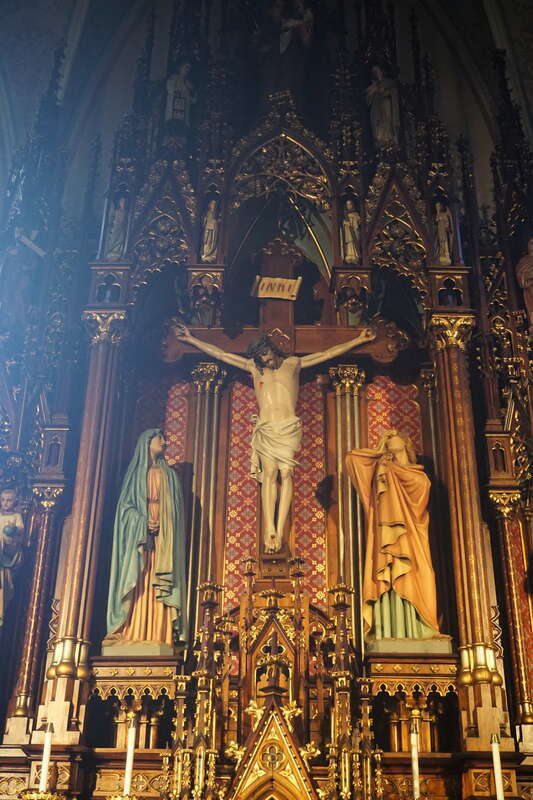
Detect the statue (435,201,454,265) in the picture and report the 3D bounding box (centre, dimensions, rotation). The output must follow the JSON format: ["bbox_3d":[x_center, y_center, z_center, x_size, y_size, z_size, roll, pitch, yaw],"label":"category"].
[{"bbox_3d":[1.546,-1.463,8.896,0.160,0.740,0.150,1,-30,0],"label":"statue"}]

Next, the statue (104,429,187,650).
[{"bbox_3d":[-0.871,1.003,7.490,0.520,1.660,0.420,11,-31,-17],"label":"statue"}]

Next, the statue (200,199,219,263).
[{"bbox_3d":[-0.468,-1.381,8.383,0.165,0.704,0.160,3,-30,-4],"label":"statue"}]

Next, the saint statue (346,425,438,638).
[{"bbox_3d":[0.898,0.929,7.237,0.650,1.612,0.460,-3,-30,7],"label":"saint statue"}]

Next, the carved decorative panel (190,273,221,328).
[{"bbox_3d":[-0.466,-0.729,7.866,0.235,0.480,0.140,1,-29,0],"label":"carved decorative panel"}]

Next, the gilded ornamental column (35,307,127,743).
[{"bbox_3d":[-1.349,0.777,7.615,0.350,3.380,0.320,1,-30,0],"label":"gilded ornamental column"}]

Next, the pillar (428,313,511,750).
[{"bbox_3d":[1.490,0.828,7.613,0.350,3.380,0.320,1,-30,0],"label":"pillar"}]

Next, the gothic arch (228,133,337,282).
[{"bbox_3d":[0.118,-1.747,9.080,0.920,1.550,0.350,1,-30,0],"label":"gothic arch"}]

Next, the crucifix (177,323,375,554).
[{"bbox_3d":[0.075,0.257,7.755,1.580,1.850,0.380,1,-30,0],"label":"crucifix"}]

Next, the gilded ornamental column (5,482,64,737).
[{"bbox_3d":[-1.542,1.418,6.883,0.205,1.769,0.205,1,-29,0],"label":"gilded ornamental column"}]

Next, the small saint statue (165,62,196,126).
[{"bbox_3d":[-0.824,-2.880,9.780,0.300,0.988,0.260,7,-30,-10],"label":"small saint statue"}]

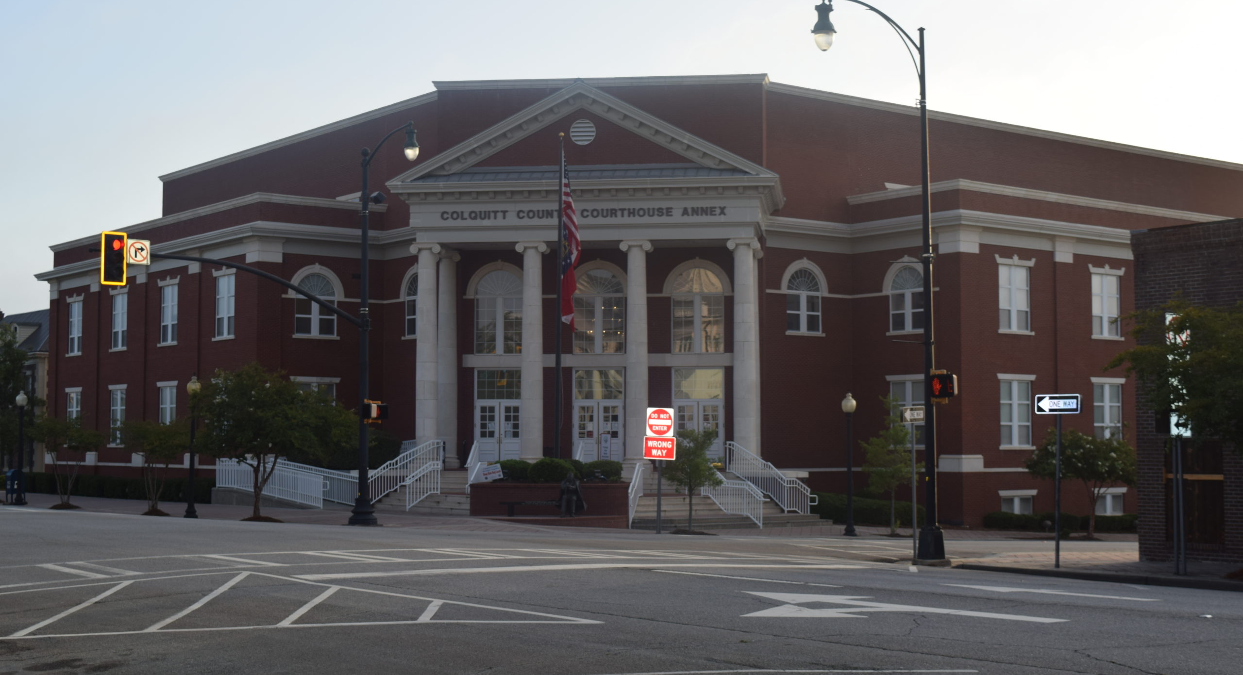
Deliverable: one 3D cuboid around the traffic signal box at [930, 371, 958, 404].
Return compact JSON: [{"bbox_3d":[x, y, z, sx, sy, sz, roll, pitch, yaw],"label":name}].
[{"bbox_3d":[6.042,0.936,33.000,0.470,0.618,0.270,-3,-5,40],"label":"traffic signal box"}]

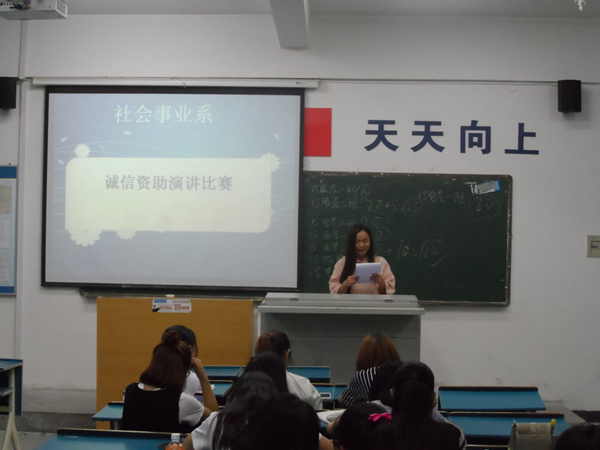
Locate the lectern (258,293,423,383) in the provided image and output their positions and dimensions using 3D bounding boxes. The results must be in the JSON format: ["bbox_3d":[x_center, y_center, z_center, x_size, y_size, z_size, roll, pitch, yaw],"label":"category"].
[{"bbox_3d":[0.335,1.089,9.072,1.360,0.970,0.620,1,0,2],"label":"lectern"}]

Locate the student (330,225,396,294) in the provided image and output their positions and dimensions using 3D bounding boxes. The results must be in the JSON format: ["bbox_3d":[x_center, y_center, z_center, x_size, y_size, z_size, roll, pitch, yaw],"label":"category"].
[{"bbox_3d":[0.539,0.790,9.354,0.550,1.580,0.330,1,0,-2],"label":"student"}]

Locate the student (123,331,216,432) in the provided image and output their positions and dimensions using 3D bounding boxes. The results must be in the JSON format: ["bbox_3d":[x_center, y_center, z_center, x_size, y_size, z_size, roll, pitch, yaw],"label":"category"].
[{"bbox_3d":[-0.605,1.109,5.212,0.470,1.200,0.700,1,0,8],"label":"student"}]

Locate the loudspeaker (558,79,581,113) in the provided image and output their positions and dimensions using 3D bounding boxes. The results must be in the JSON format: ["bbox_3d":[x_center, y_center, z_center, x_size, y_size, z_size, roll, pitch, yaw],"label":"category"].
[{"bbox_3d":[2.362,-1.128,9.400,0.195,0.280,0.190,1,0,6],"label":"loudspeaker"}]

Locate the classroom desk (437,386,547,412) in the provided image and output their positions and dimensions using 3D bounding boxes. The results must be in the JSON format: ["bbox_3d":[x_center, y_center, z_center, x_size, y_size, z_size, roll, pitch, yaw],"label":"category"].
[{"bbox_3d":[1.131,1.363,6.319,0.600,0.770,0.420,1,0,2],"label":"classroom desk"}]

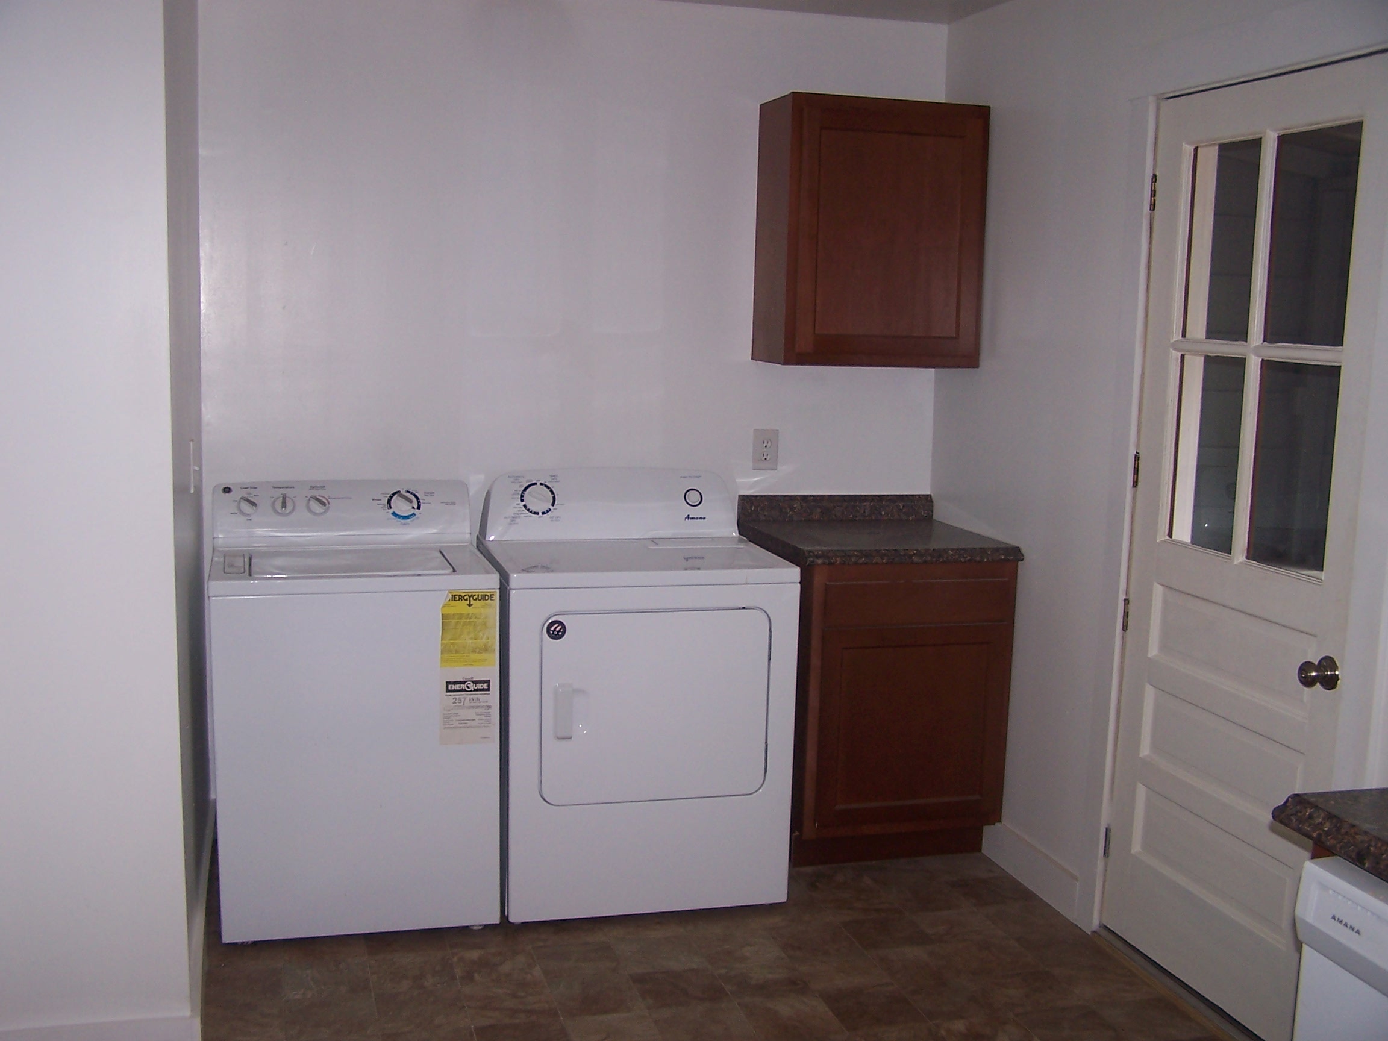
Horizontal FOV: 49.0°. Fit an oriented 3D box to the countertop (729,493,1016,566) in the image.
[{"bbox_3d":[0.525,0.020,4.452,0.641,0.118,0.627,-1,8,-16],"label":"countertop"}]

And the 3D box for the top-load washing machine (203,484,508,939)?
[{"bbox_3d":[-0.890,0.456,3.963,0.673,1.060,0.657,-1,8,-16],"label":"top-load washing machine"}]

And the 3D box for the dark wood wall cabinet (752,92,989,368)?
[{"bbox_3d":[0.519,-0.837,4.491,0.606,0.752,0.315,-1,8,-16],"label":"dark wood wall cabinet"}]

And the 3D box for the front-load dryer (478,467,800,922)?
[{"bbox_3d":[-0.183,0.437,4.128,0.737,1.089,0.679,-1,8,-16],"label":"front-load dryer"}]

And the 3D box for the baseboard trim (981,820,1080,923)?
[{"bbox_3d":[0.932,0.949,4.196,0.021,0.112,0.533,-1,8,-16],"label":"baseboard trim"}]

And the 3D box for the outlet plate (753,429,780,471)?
[{"bbox_3d":[0.221,-0.214,4.657,0.079,0.124,0.008,-1,8,-16],"label":"outlet plate"}]

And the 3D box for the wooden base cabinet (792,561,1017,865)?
[{"bbox_3d":[0.523,0.509,4.522,0.605,0.875,0.627,-1,8,-16],"label":"wooden base cabinet"}]

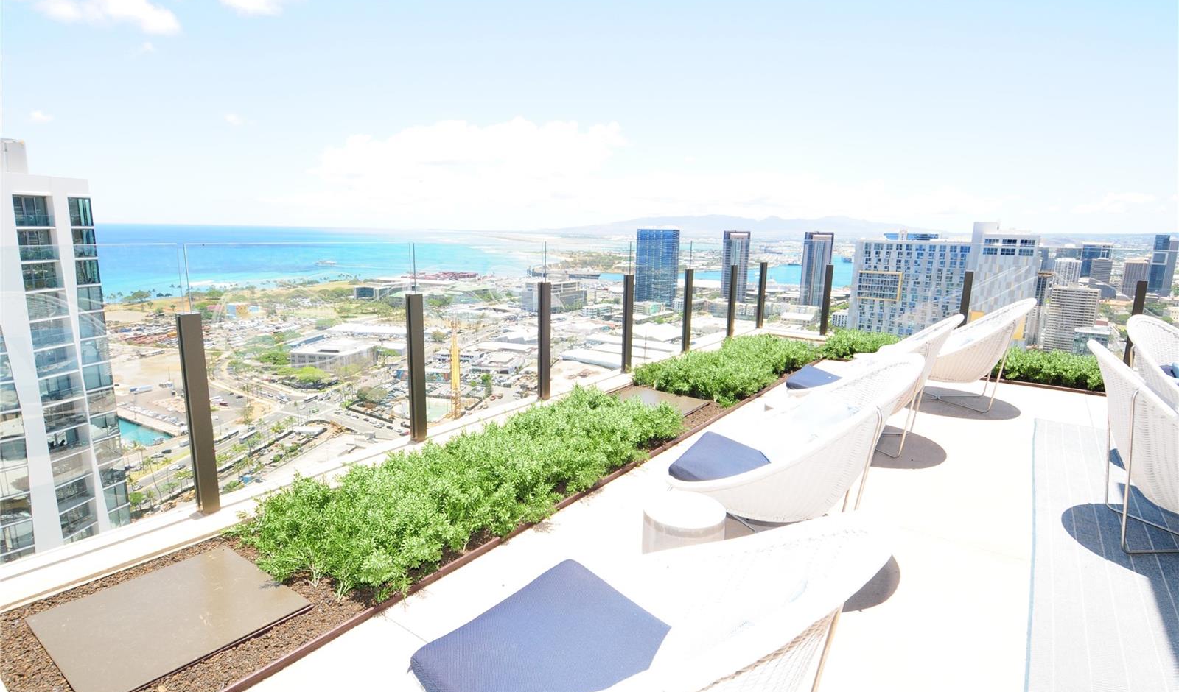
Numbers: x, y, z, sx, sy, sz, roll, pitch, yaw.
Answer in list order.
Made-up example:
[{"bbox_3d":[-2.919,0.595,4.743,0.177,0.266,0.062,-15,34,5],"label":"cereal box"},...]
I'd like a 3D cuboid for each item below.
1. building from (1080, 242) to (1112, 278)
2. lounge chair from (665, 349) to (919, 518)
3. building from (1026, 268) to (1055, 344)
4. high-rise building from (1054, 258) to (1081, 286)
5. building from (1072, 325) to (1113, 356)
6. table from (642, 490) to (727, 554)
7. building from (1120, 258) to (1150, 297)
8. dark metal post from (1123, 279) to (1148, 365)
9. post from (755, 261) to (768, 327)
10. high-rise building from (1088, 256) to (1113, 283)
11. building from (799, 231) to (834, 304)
[{"bbox_3d":[1100.613,-170.519,1285.580,35.000,105.900,35.000,-3,12,-21],"label":"building"},{"bbox_3d":[0.816,0.414,2.462,0.950,0.845,0.970,6,12,23],"label":"lounge chair"},{"bbox_3d":[478.027,-39.033,631.936,20.000,78.709,20.000,-10,15,-44],"label":"building"},{"bbox_3d":[879.481,-120.499,1084.922,34.000,75.683,34.000,-10,15,-44],"label":"high-rise building"},{"bbox_3d":[451.279,2.517,530.486,23.000,34.531,27.000,9,13,34],"label":"building"},{"bbox_3d":[0.302,0.726,1.920,0.275,0.420,0.275,1,11,0],"label":"table"},{"bbox_3d":[1084.375,-131.956,1171.320,35.000,70.804,30.000,11,15,41],"label":"building"},{"bbox_3d":[5.132,-0.199,5.543,0.070,0.838,0.050,9,13,35],"label":"dark metal post"},{"bbox_3d":[2.236,-0.651,7.618,0.065,0.838,0.070,9,13,35],"label":"post"},{"bbox_3d":[978.667,-127.117,1131.903,28.000,74.444,30.000,-10,15,-44],"label":"high-rise building"},{"bbox_3d":[382.507,-131.008,992.039,36.000,119.746,34.000,1,11,0],"label":"building"}]

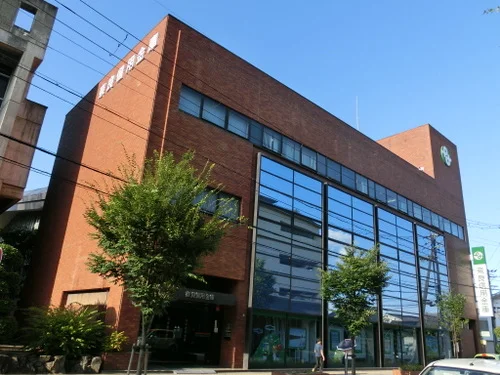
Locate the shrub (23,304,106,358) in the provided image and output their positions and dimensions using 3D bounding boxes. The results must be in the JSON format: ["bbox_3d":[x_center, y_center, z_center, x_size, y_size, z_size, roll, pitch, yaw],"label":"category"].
[{"bbox_3d":[-7.134,5.535,15.449,2.900,2.100,2.600,20,-25,-39],"label":"shrub"}]

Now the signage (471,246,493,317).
[{"bbox_3d":[22.990,9.253,40.017,0.300,6.750,1.200,20,-25,-39],"label":"signage"}]

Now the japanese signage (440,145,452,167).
[{"bbox_3d":[20.870,-3.286,42.720,2.400,2.400,0.220,20,-25,-39],"label":"japanese signage"}]

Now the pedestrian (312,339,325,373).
[{"bbox_3d":[3.698,9.009,21.736,0.580,1.670,0.500,20,-25,-39],"label":"pedestrian"}]

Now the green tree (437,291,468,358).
[{"bbox_3d":[14.104,9.863,27.771,2.200,5.350,2.200,20,-25,-39],"label":"green tree"}]

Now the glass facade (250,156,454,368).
[{"bbox_3d":[8.996,6.628,28.767,23.900,11.250,0.450,20,-25,-39],"label":"glass facade"}]

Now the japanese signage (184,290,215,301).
[{"bbox_3d":[-2.293,5.070,18.841,1.720,0.270,0.060,20,-25,-39],"label":"japanese signage"}]

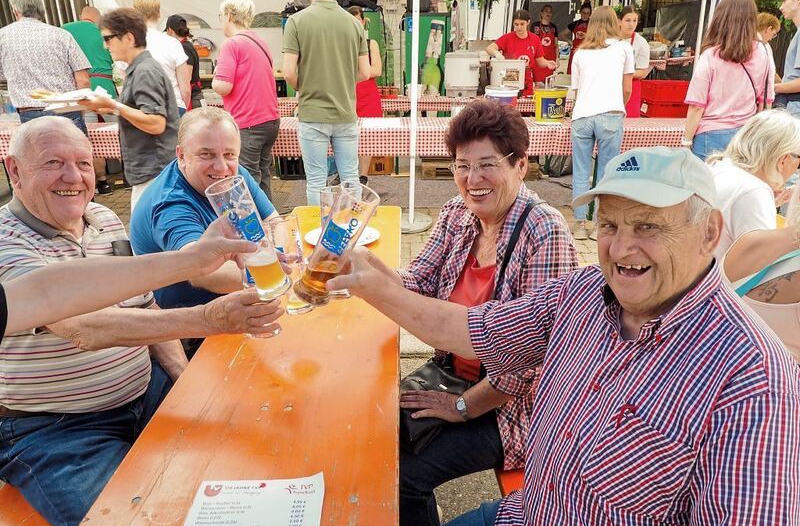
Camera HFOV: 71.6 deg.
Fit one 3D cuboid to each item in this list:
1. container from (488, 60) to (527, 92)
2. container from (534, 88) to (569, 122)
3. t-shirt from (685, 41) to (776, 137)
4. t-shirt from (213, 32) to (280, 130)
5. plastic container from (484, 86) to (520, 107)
[{"bbox_3d":[1.135,-1.976,5.832,0.380,0.310,0.290,2,22,6],"label":"container"},{"bbox_3d":[1.328,-1.374,4.854,0.285,0.270,0.285,1,22,2],"label":"container"},{"bbox_3d":[1.923,-1.023,3.251,0.470,0.510,0.280,3,22,7],"label":"t-shirt"},{"bbox_3d":[-1.020,-1.224,3.710,0.310,0.600,0.450,18,28,39],"label":"t-shirt"},{"bbox_3d":[0.892,-1.386,4.850,0.280,0.270,0.280,1,22,4],"label":"plastic container"}]

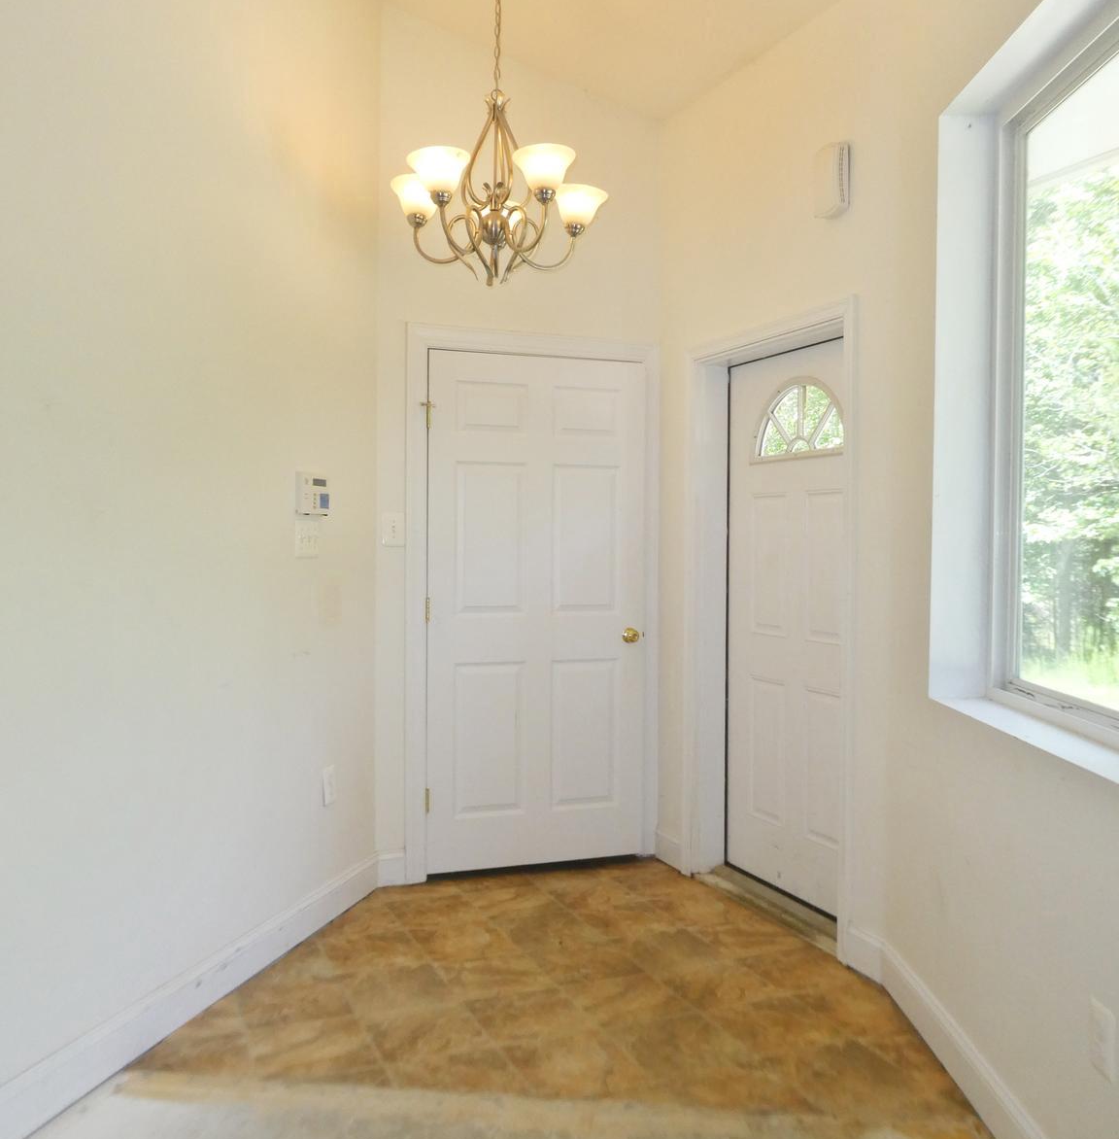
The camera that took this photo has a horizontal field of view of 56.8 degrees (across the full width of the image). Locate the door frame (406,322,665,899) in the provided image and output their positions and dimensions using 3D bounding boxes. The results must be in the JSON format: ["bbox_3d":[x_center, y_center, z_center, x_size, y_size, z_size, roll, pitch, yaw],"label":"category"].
[{"bbox_3d":[-0.103,0.138,4.169,1.072,2.134,0.100,0,2,-21],"label":"door frame"}]

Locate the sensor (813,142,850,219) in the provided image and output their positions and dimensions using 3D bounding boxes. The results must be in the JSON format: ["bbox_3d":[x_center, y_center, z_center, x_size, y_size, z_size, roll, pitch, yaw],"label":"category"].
[{"bbox_3d":[0.852,-1.216,3.234,0.055,0.192,0.111,0,2,-24],"label":"sensor"}]

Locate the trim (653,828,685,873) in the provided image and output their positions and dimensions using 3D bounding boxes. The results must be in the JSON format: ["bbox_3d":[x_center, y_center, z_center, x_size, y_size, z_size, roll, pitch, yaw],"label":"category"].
[{"bbox_3d":[0.453,1.139,4.212,0.017,0.136,0.249,0,2,-24],"label":"trim"}]

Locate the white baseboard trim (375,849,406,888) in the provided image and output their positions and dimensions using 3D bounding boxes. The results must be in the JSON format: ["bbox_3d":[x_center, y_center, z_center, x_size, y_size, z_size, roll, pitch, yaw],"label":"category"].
[{"bbox_3d":[-0.645,1.139,3.940,0.116,0.138,0.017,0,2,-21],"label":"white baseboard trim"}]

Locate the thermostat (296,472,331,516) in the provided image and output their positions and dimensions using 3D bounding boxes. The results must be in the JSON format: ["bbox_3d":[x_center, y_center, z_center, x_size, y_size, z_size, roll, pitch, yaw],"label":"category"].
[{"bbox_3d":[-0.813,-0.245,3.403,0.028,0.132,0.182,1,2,16],"label":"thermostat"}]

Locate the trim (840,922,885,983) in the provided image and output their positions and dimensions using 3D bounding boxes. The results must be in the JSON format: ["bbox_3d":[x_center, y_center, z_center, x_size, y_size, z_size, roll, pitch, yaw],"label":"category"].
[{"bbox_3d":[0.930,1.171,3.134,0.017,0.136,0.153,0,2,-24],"label":"trim"}]

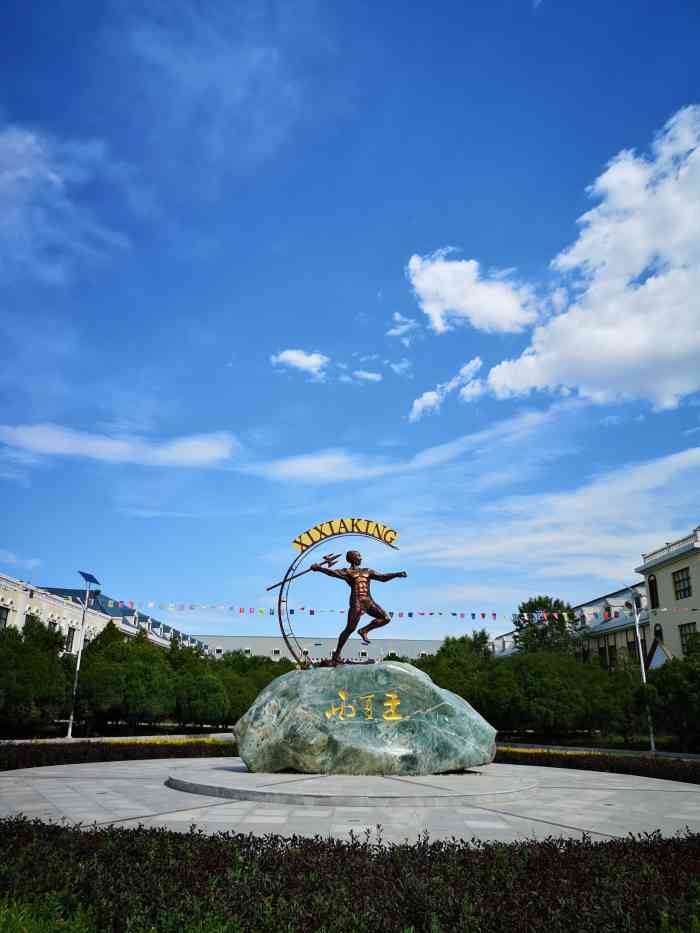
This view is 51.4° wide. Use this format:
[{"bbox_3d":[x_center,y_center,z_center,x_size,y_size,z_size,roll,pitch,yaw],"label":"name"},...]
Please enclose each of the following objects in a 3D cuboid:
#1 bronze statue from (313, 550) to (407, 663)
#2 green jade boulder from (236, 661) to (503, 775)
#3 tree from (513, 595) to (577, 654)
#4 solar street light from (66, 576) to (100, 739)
[{"bbox_3d":[0.199,3.440,17.711,2.280,2.680,1.000,4,-18,-9],"label":"bronze statue"},{"bbox_3d":[0.379,5.841,17.031,5.800,2.400,2.700,1,-18,0],"label":"green jade boulder"},{"bbox_3d":[12.591,12.600,46.469,4.500,8.690,4.500,1,-18,0],"label":"tree"},{"bbox_3d":[-12.327,8.383,32.948,1.100,7.300,1.300,1,-18,0],"label":"solar street light"}]

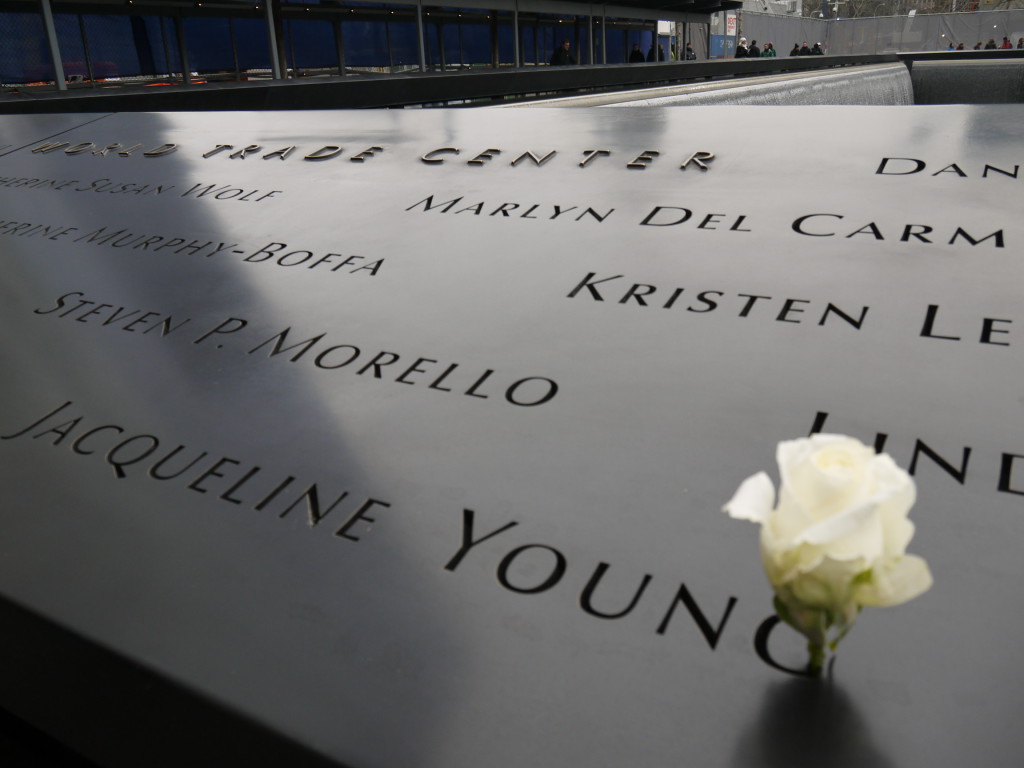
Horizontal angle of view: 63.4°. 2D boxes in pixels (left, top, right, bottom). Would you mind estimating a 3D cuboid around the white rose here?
[{"bbox_3d":[0.106,0.064,0.281,0.066,0.091,0.057,6,26,22],"label":"white rose"}]

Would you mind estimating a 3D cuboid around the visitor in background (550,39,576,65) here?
[{"bbox_3d":[1.204,-7.134,19.300,0.420,1.700,0.550,10,24,29],"label":"visitor in background"}]

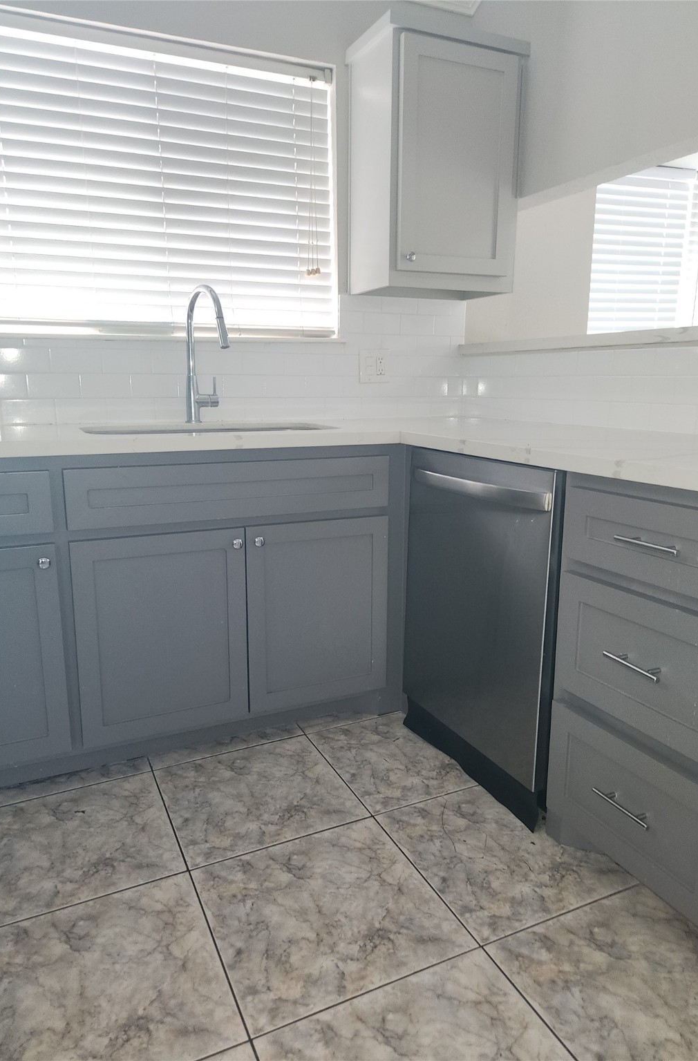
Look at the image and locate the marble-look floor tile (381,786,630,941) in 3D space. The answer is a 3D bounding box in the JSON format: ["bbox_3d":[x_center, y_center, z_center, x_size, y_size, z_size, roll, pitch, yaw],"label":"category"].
[{"bbox_3d":[0.364,0.734,1.637,0.452,0.015,0.452,-6,13,-24],"label":"marble-look floor tile"}]

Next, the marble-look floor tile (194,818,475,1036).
[{"bbox_3d":[-0.049,0.777,1.448,0.452,0.015,0.452,-6,13,-24],"label":"marble-look floor tile"}]

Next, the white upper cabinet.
[{"bbox_3d":[0.298,-1.253,2.489,0.527,0.798,0.337,-6,13,-24],"label":"white upper cabinet"}]

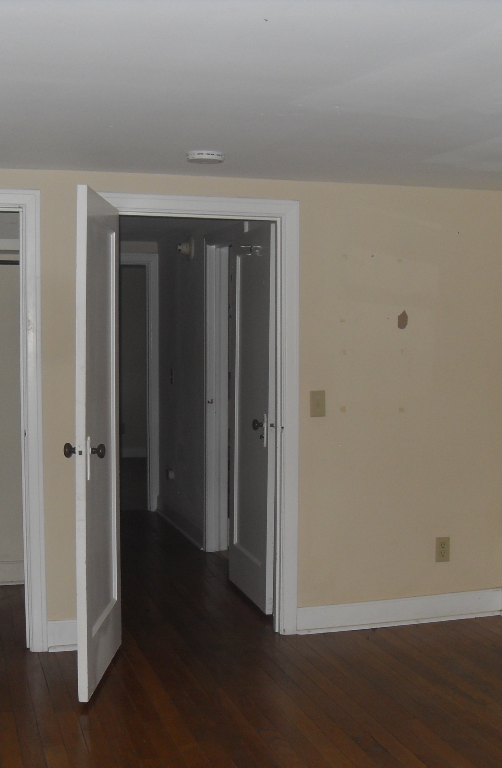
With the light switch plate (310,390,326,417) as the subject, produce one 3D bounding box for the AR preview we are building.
[{"bbox_3d":[0.303,0.090,4.515,0.071,0.117,0.009,-1,3,-16],"label":"light switch plate"}]

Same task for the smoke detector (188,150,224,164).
[{"bbox_3d":[-0.172,-0.855,3.831,0.143,0.040,0.143,-1,3,-16],"label":"smoke detector"}]

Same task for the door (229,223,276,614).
[{"bbox_3d":[-0.002,0.169,5.122,0.036,1.866,0.722,-1,3,-16],"label":"door"}]

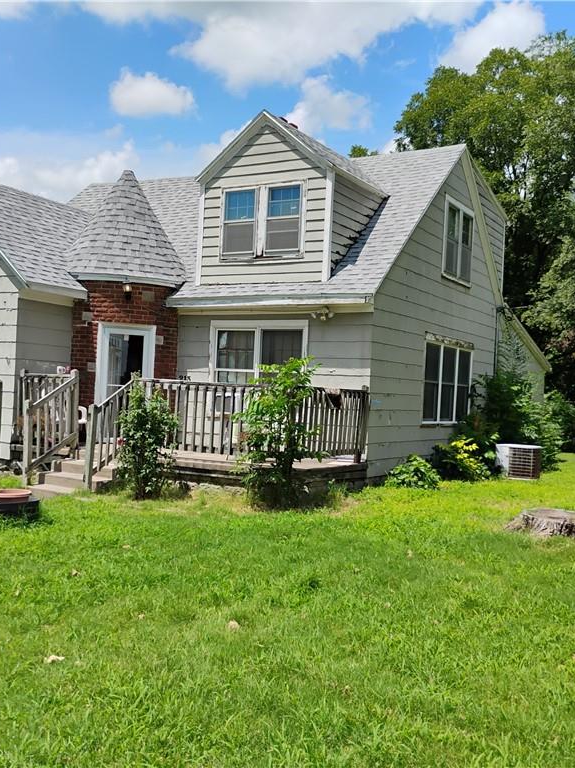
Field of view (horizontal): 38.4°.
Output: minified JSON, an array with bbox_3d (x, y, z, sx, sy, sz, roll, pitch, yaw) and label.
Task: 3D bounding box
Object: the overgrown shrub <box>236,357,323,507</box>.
[{"bbox_3d":[-0.102,0.603,10.500,1.100,1.850,1.050,2,-1,0],"label":"overgrown shrub"}]

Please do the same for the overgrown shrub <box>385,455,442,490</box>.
[{"bbox_3d":[1.814,1.263,12.000,0.830,0.500,0.750,2,-1,0],"label":"overgrown shrub"}]

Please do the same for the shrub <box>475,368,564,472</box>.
[{"bbox_3d":[4.397,0.670,15.600,1.680,1.900,1.600,2,-1,0],"label":"shrub"}]

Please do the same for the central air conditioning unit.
[{"bbox_3d":[3.929,1.286,13.975,0.620,0.580,0.620,2,-1,30],"label":"central air conditioning unit"}]

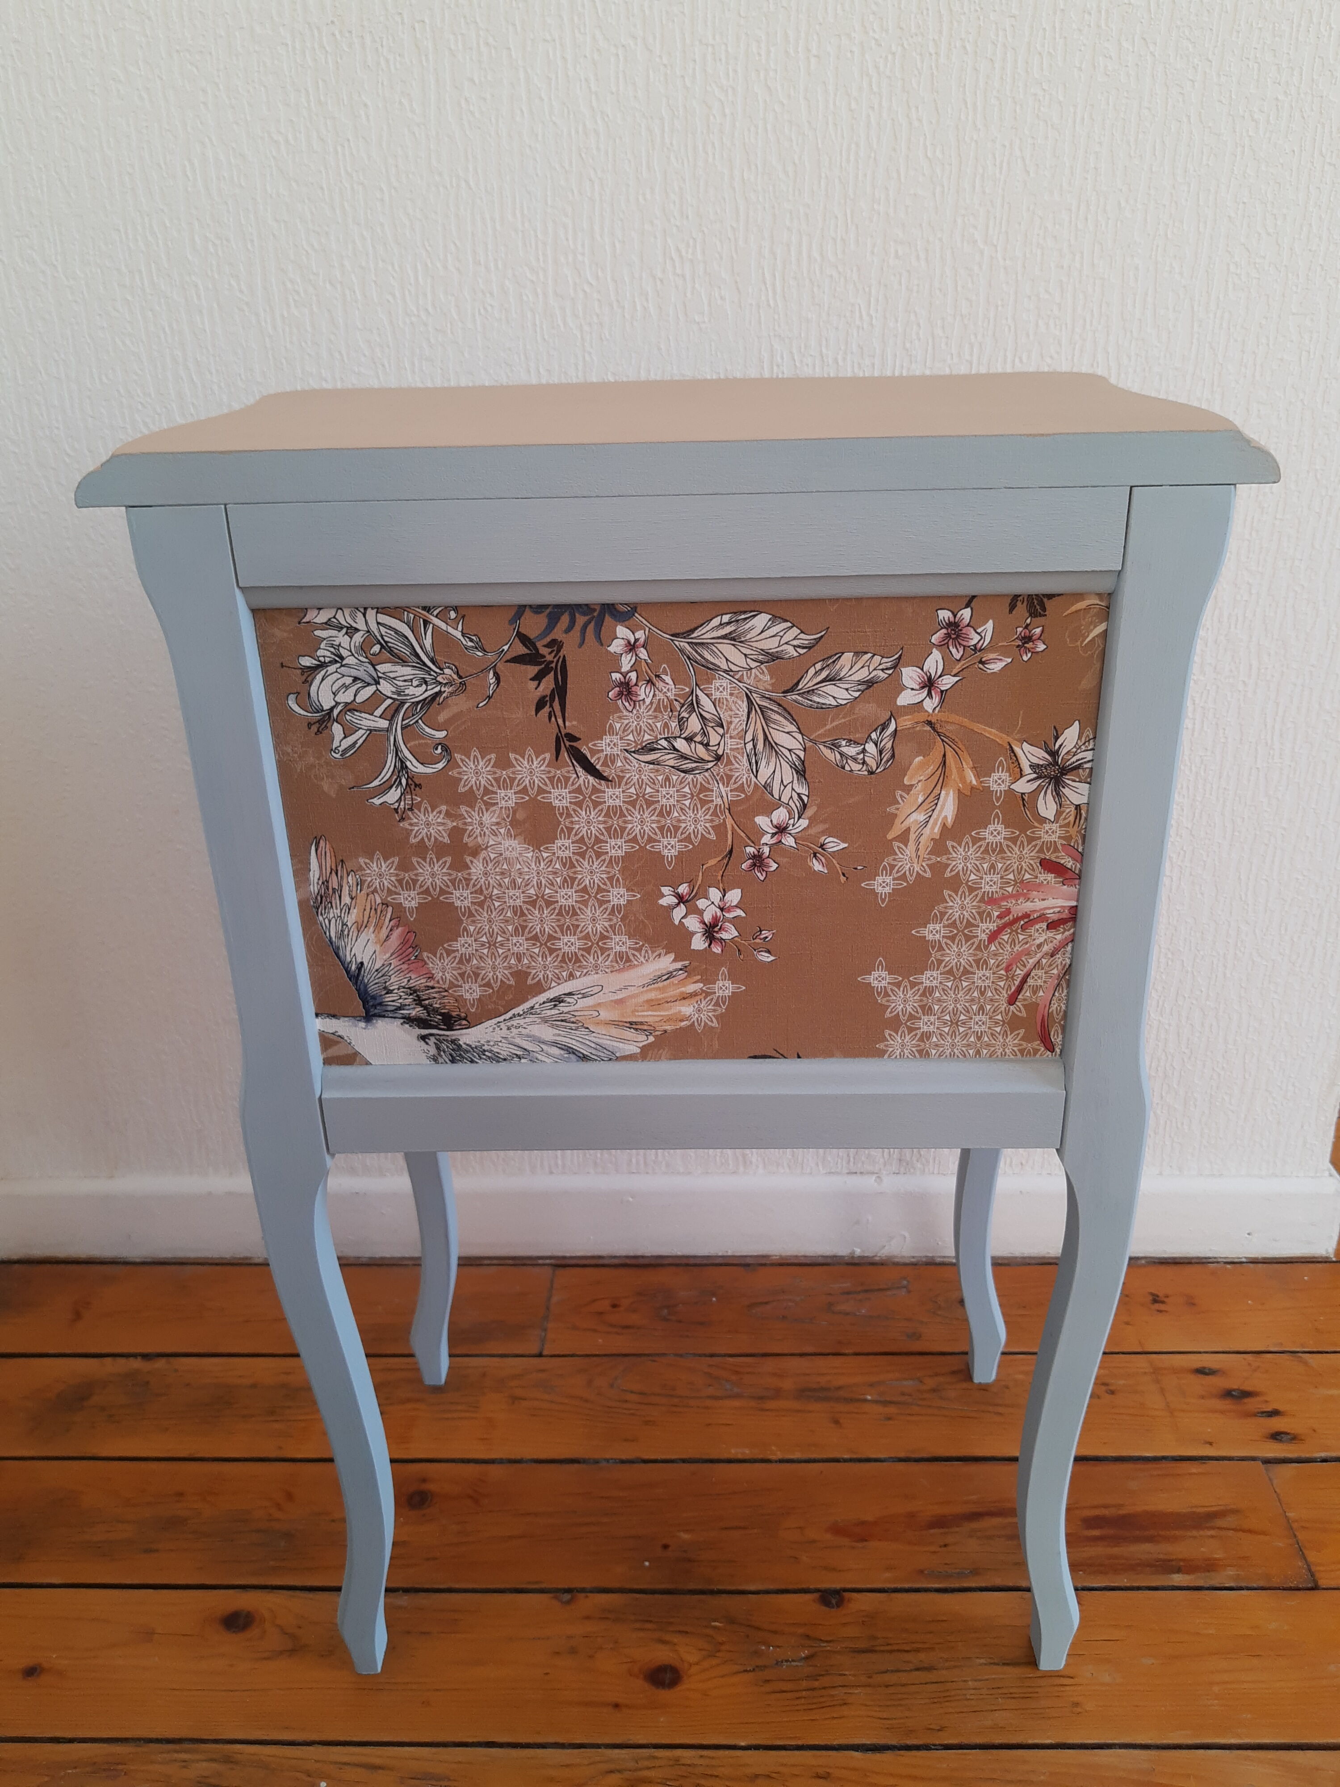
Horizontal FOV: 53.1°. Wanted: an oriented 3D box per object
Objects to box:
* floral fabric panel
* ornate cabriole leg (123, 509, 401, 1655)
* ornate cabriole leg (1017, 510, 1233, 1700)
[{"bbox_3d":[0.006,-0.021,0.596,0.347,0.219,0.012,-1,24,2],"label":"floral fabric panel"},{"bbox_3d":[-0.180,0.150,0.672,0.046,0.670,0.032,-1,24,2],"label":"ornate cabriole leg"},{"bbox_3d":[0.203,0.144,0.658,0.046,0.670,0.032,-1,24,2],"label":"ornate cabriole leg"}]

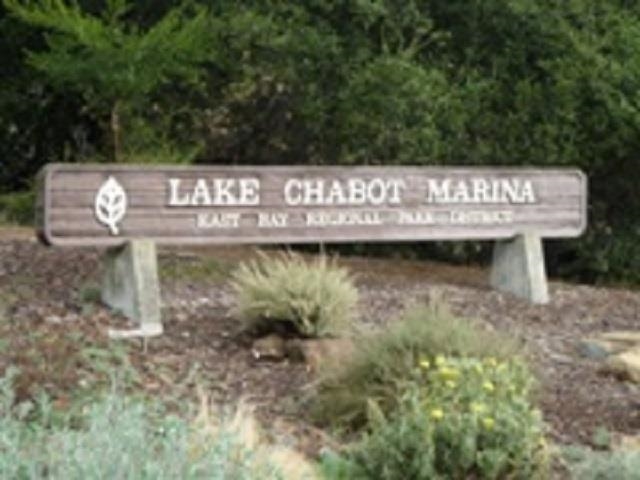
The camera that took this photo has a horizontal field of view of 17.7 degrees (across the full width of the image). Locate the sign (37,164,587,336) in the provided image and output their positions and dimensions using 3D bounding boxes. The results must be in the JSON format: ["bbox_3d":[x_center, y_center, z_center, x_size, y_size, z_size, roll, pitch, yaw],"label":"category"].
[{"bbox_3d":[0.117,0.032,16.946,5.282,1.280,0.620,-1,2,-32],"label":"sign"}]

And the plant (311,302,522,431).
[{"bbox_3d":[0.679,0.891,14.450,1.460,0.880,1.300,0,1,0],"label":"plant"}]

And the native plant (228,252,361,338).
[{"bbox_3d":[-0.196,0.418,15.750,0.970,0.660,0.920,0,1,0],"label":"native plant"}]

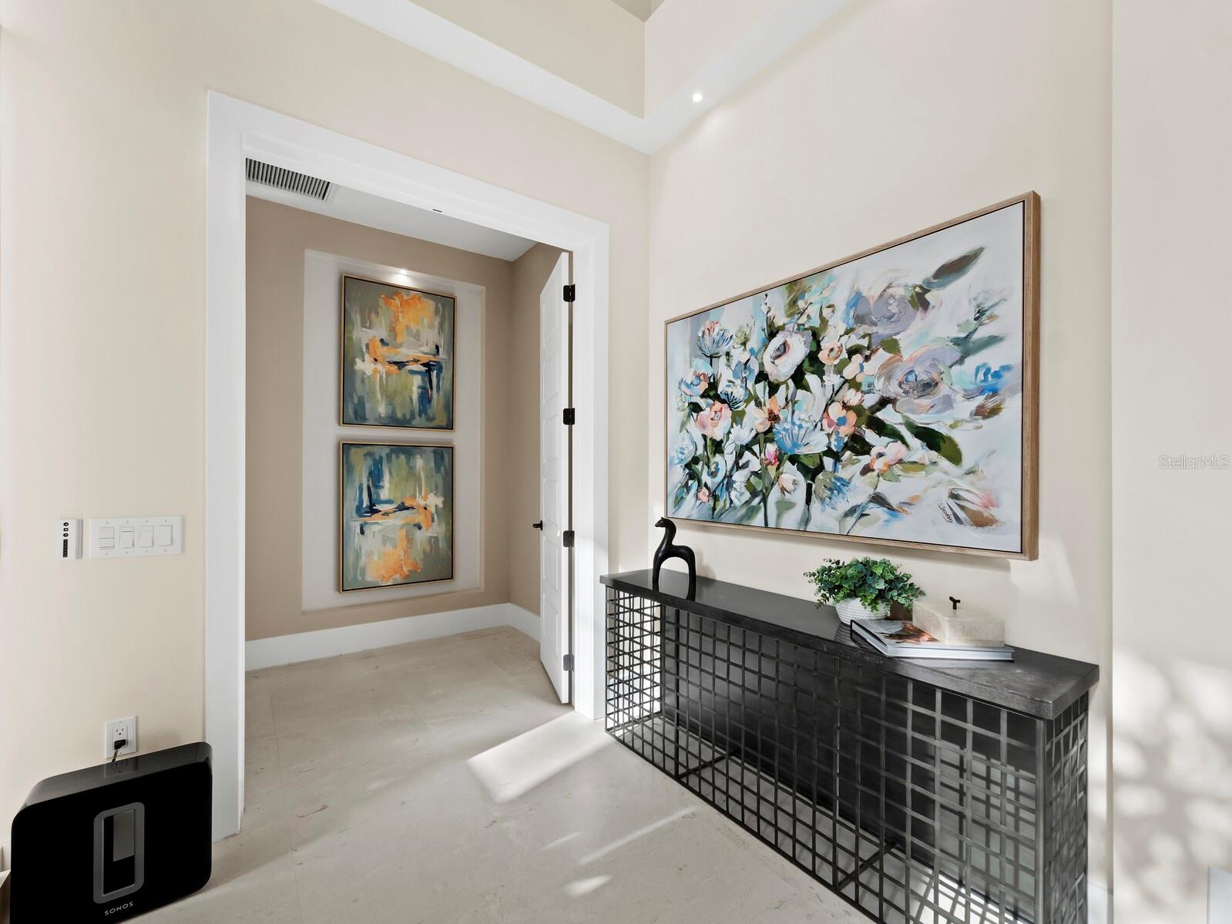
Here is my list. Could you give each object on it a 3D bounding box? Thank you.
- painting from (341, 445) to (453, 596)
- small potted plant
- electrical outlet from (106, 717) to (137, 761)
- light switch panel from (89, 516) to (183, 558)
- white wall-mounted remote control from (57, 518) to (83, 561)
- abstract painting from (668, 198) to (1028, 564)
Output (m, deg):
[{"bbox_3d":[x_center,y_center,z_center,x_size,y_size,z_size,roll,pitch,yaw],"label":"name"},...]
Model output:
[{"bbox_3d":[-1.601,0.395,3.703,0.784,1.050,0.045,1,-1,-35],"label":"painting"},{"bbox_3d":[0.838,0.442,1.700,0.300,0.220,0.340,1,-1,-36],"label":"small potted plant"},{"bbox_3d":[-1.546,0.863,1.557,0.070,0.114,0.010,1,-1,-35],"label":"electrical outlet"},{"bbox_3d":[-1.521,0.240,1.584,0.214,0.124,0.010,1,-1,-35],"label":"light switch panel"},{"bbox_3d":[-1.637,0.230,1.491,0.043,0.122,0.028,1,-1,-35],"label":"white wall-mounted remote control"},{"bbox_3d":[0.724,-0.231,2.003,0.050,1.022,1.520,1,-1,-36],"label":"abstract painting"}]

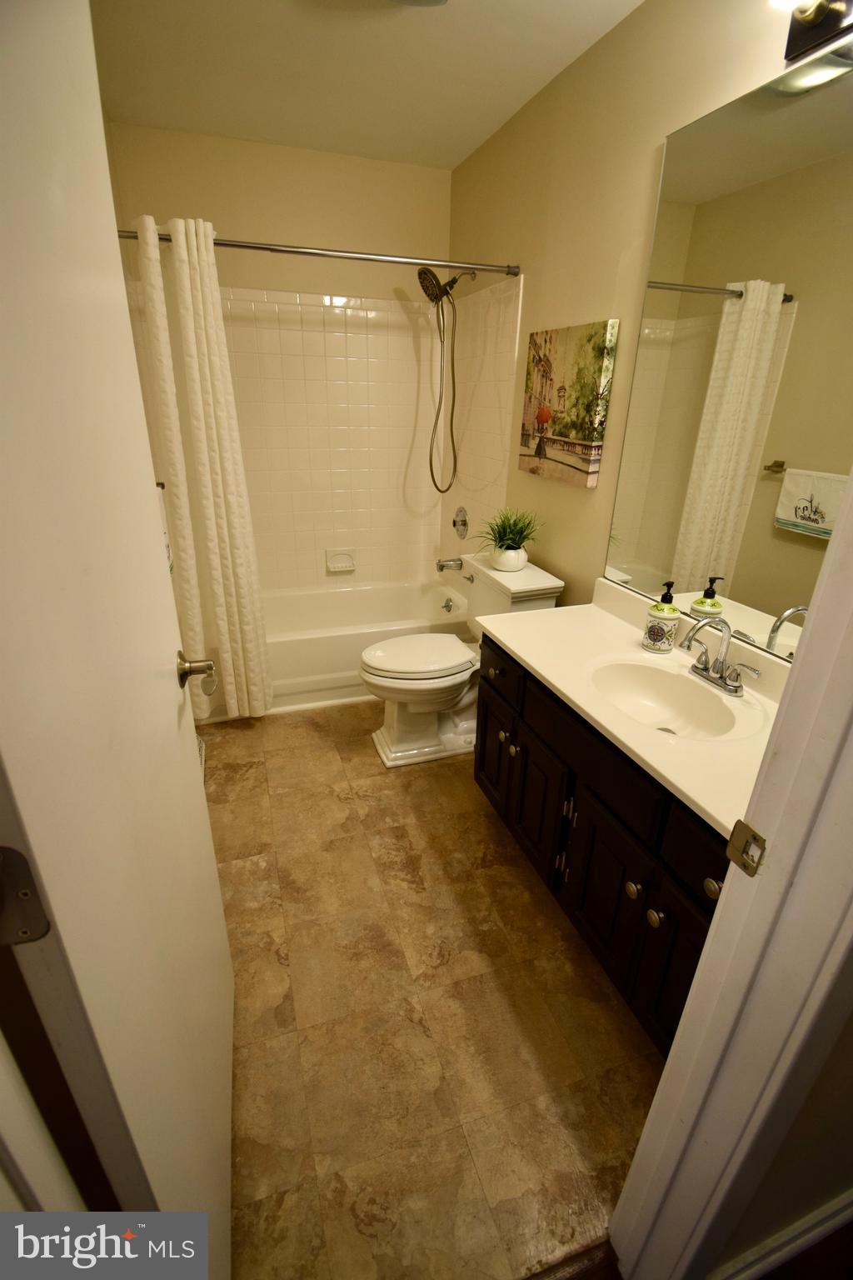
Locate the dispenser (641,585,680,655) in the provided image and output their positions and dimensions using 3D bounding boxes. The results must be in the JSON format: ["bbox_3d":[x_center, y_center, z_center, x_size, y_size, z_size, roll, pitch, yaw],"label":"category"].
[{"bbox_3d":[0.700,-0.068,1.569,0.085,0.212,0.085,-17,30,-33],"label":"dispenser"}]

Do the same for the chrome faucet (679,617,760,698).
[{"bbox_3d":[0.713,0.033,1.361,0.195,0.200,0.205,-8,26,-18],"label":"chrome faucet"}]

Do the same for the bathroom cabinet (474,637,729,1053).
[{"bbox_3d":[0.609,0.488,1.532,0.475,0.715,1.190,-8,26,-18],"label":"bathroom cabinet"}]

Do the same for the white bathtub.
[{"bbox_3d":[-0.472,-0.011,2.994,1.500,0.385,0.775,-8,26,-18],"label":"white bathtub"}]

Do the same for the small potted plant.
[{"bbox_3d":[0.357,-0.413,2.228,0.245,0.245,0.230,0,25,0],"label":"small potted plant"}]

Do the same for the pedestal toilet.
[{"bbox_3d":[0.098,0.085,2.340,0.765,0.765,0.520,-8,26,-18],"label":"pedestal toilet"}]

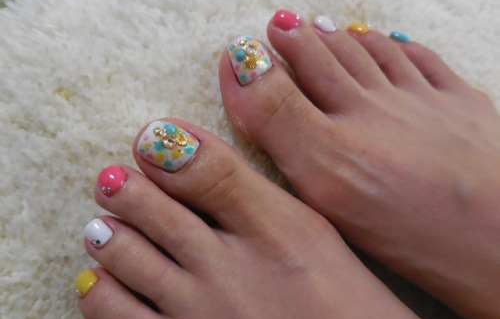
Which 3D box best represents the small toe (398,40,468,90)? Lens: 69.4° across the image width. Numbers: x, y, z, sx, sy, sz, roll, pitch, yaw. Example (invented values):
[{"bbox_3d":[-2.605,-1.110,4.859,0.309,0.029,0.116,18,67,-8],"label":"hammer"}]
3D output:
[{"bbox_3d":[0.080,-0.042,0.159,0.029,0.013,0.013,43,76,11],"label":"small toe"}]

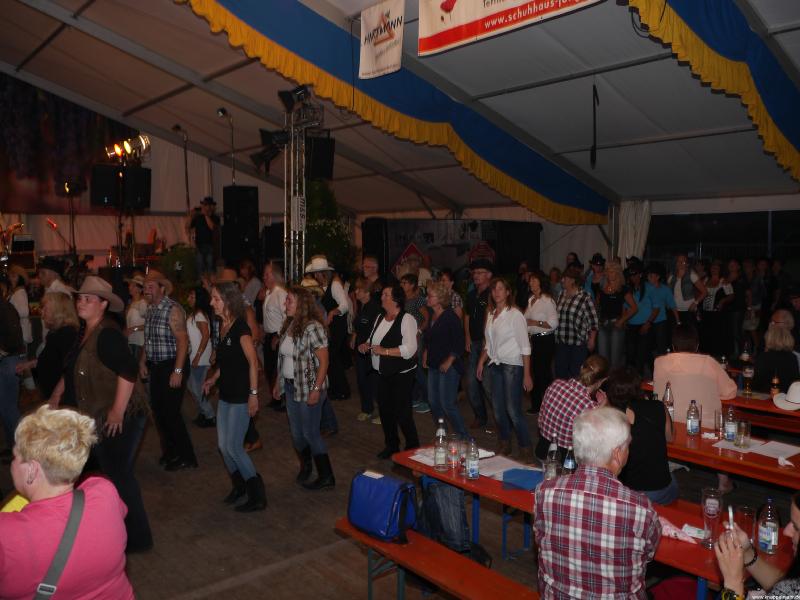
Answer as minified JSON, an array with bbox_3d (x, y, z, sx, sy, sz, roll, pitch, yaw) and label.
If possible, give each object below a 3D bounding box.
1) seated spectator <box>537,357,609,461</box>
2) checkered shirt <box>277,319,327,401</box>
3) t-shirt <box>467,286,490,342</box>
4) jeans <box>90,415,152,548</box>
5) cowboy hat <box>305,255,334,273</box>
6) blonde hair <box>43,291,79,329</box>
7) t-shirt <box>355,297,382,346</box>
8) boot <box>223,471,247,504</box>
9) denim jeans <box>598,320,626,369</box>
[{"bbox_3d":[1.216,0.996,4.285,0.750,1.290,0.500,-3,6,-37],"label":"seated spectator"},{"bbox_3d":[-0.808,0.511,5.419,0.320,0.700,0.460,-4,7,-43],"label":"checkered shirt"},{"bbox_3d":[0.918,0.150,7.200,0.470,0.610,0.280,4,6,37],"label":"t-shirt"},{"bbox_3d":[-1.882,1.141,4.296,0.480,1.000,0.420,-4,6,-40],"label":"jeans"},{"bbox_3d":[-1.033,-0.448,8.357,0.330,0.170,0.380,4,6,38],"label":"cowboy hat"},{"bbox_3d":[-2.511,0.070,4.800,0.240,0.270,0.200,0,4,0],"label":"blonde hair"},{"bbox_3d":[-0.344,0.200,7.300,0.430,0.570,0.260,2,5,33],"label":"t-shirt"},{"bbox_3d":[-1.257,1.412,4.930,0.250,0.265,0.100,-3,5,-35],"label":"boot"},{"bbox_3d":[2.832,0.796,8.665,0.400,0.980,0.320,2,5,22],"label":"denim jeans"}]

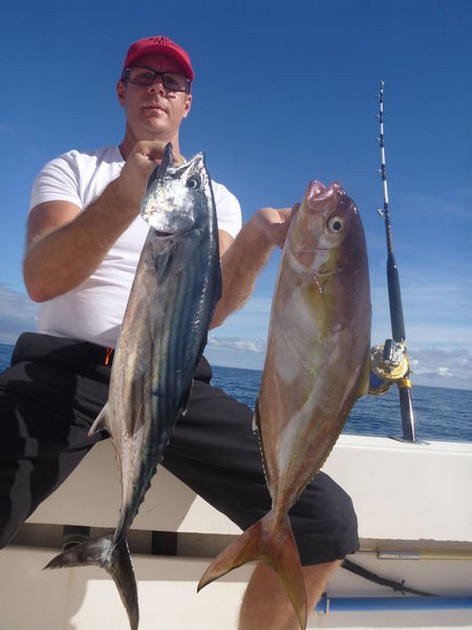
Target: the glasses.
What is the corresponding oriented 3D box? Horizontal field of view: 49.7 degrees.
[{"bbox_3d":[-0.196,-0.537,1.216,0.145,0.046,0.140,3,4,-16],"label":"glasses"}]

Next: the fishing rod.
[{"bbox_3d":[0.519,-0.291,1.802,0.140,1.680,0.130,8,-29,-4],"label":"fishing rod"}]

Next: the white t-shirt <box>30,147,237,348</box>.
[{"bbox_3d":[-0.239,-0.162,1.224,0.510,0.530,0.280,7,-2,-16],"label":"white t-shirt"}]

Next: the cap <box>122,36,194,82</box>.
[{"bbox_3d":[-0.188,-0.609,1.228,0.175,0.145,0.270,3,4,-16],"label":"cap"}]

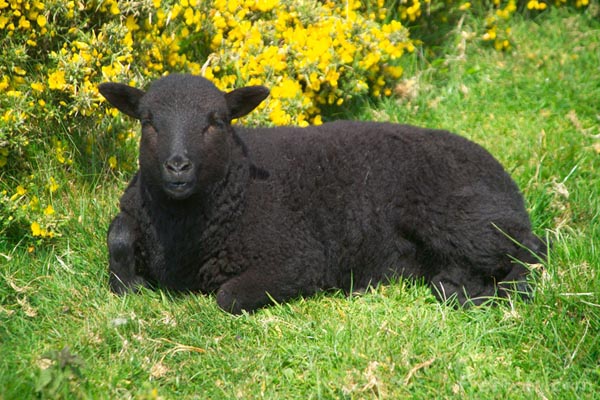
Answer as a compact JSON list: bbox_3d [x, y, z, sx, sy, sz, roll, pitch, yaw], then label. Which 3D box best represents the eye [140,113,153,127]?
[{"bbox_3d":[-0.236,-0.123,4.340,0.013,0.022,0.023,-12,18,-41],"label":"eye"}]

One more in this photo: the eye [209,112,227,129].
[{"bbox_3d":[-0.126,-0.122,4.340,0.026,0.024,0.014,-12,18,-41],"label":"eye"}]

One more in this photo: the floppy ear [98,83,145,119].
[{"bbox_3d":[-0.276,-0.154,4.380,0.072,0.053,0.032,2,14,10],"label":"floppy ear"}]

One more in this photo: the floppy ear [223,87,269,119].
[{"bbox_3d":[-0.081,-0.149,4.380,0.072,0.051,0.032,-2,14,-10],"label":"floppy ear"}]

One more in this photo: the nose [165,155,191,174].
[{"bbox_3d":[-0.182,-0.053,4.240,0.043,0.031,0.028,1,14,4],"label":"nose"}]

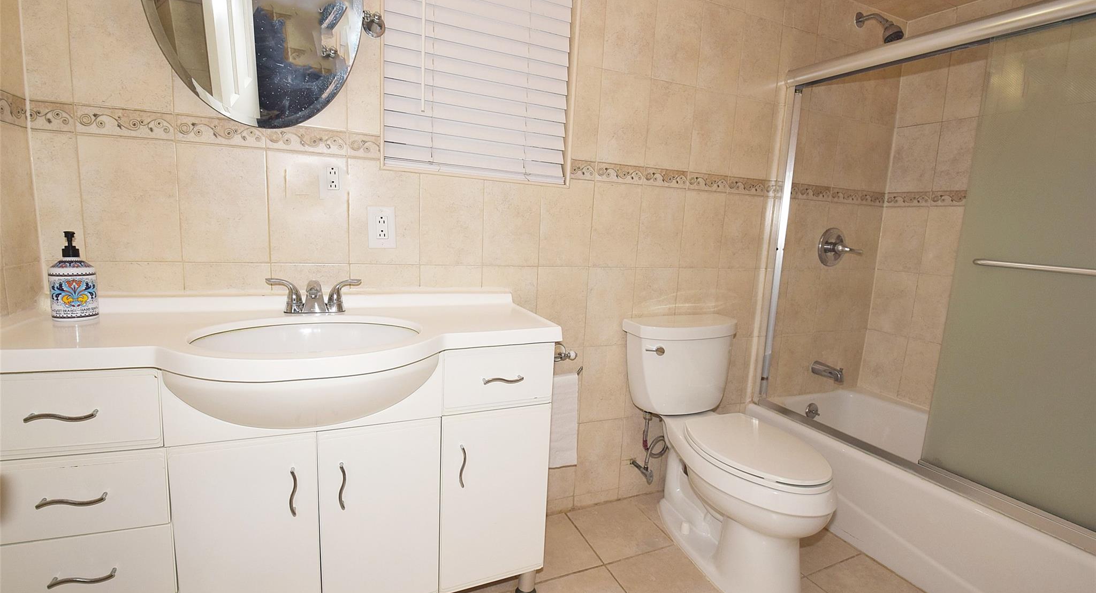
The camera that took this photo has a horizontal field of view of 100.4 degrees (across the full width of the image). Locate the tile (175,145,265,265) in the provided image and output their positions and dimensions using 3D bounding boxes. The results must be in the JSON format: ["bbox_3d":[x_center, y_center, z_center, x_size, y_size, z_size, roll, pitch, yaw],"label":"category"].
[{"bbox_3d":[-0.872,-0.248,1.238,0.202,0.307,0.010,-1,10,-22],"label":"tile"}]

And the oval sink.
[{"bbox_3d":[-0.527,0.164,1.040,0.465,0.150,0.315,-1,9,-22],"label":"oval sink"}]

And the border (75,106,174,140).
[{"bbox_3d":[-1.053,-0.430,1.145,0.200,0.064,0.010,-1,9,-22],"label":"border"}]

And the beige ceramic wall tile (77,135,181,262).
[{"bbox_3d":[-1.091,-0.250,1.201,0.202,0.308,0.010,-1,9,-21],"label":"beige ceramic wall tile"}]

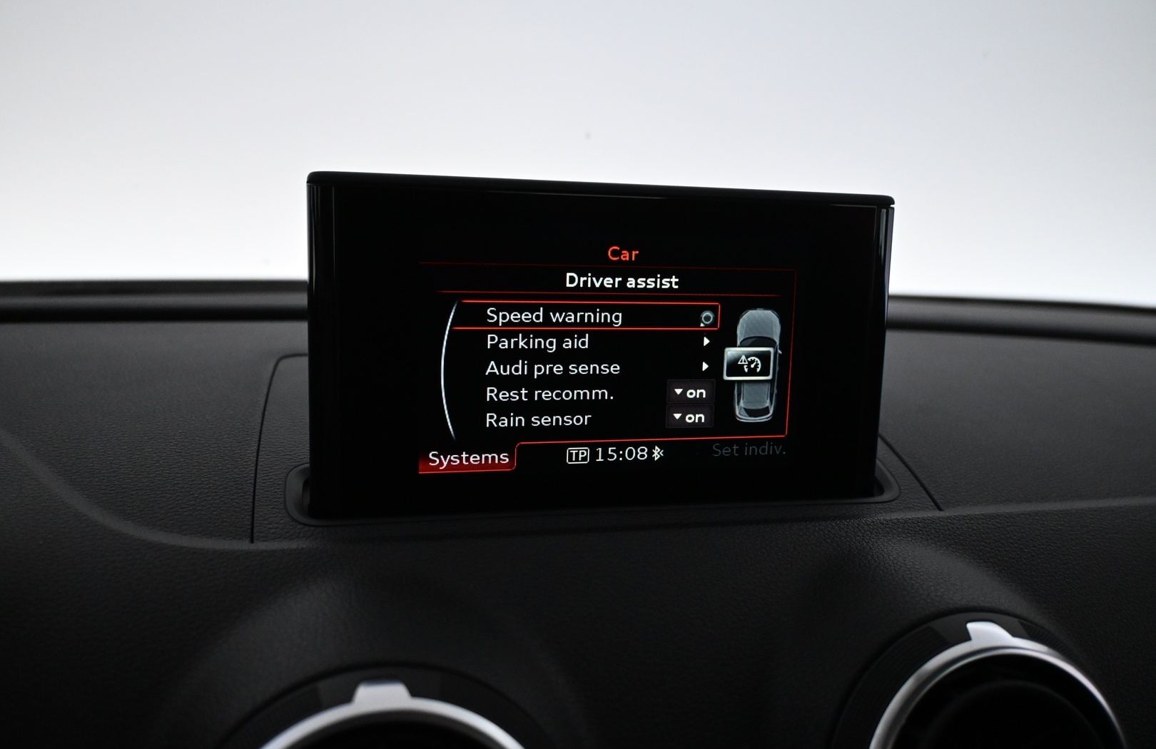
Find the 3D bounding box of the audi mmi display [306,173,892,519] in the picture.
[{"bbox_3d":[0.011,-0.007,0.319,0.192,0.106,0.015,0,7,-13],"label":"audi mmi display"}]

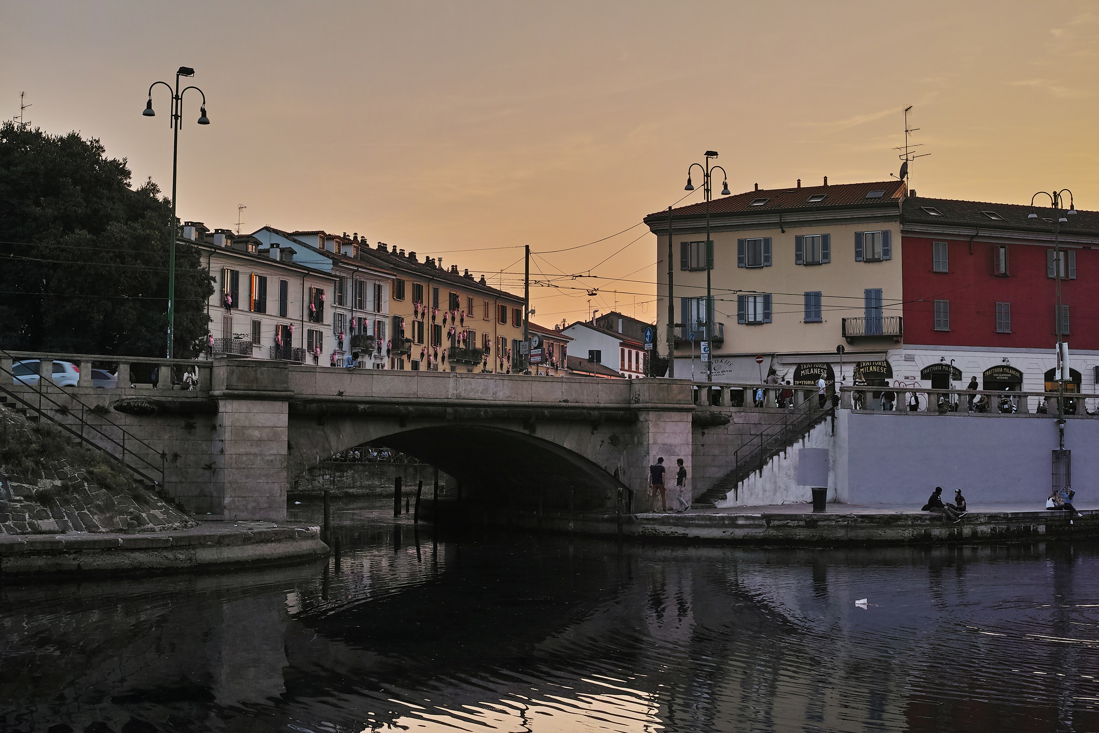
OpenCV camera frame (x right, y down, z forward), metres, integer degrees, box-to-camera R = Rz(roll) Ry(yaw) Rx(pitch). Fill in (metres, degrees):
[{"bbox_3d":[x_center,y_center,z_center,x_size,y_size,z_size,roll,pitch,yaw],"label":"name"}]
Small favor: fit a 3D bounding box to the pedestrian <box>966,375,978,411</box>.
[{"bbox_3d":[17.457,1.208,56.600,0.500,1.620,0.480,2,-4,-22],"label":"pedestrian"}]

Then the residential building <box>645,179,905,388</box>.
[{"bbox_3d":[14.166,-3.394,81.395,14.400,14.190,10.600,-1,-4,21],"label":"residential building"}]

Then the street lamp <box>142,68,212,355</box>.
[{"bbox_3d":[-11.315,-4.125,41.400,1.950,9.950,0.450,2,-5,-27],"label":"street lamp"}]

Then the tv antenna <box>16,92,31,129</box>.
[{"bbox_3d":[-35.734,-17.349,93.416,1.100,2.800,1.100,0,-4,0],"label":"tv antenna"}]

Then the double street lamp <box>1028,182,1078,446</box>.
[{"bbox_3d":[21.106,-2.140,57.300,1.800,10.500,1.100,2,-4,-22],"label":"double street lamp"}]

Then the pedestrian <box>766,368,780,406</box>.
[{"bbox_3d":[8.816,0.943,54.200,0.380,1.700,0.500,-1,-4,18],"label":"pedestrian"}]

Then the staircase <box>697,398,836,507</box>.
[{"bbox_3d":[7.475,3.082,47.898,5.500,3.720,1.500,3,-5,-33],"label":"staircase"}]

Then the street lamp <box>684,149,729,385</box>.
[{"bbox_3d":[6.176,-3.407,53.600,1.950,10.050,0.450,2,-5,-27],"label":"street lamp"}]

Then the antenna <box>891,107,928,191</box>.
[{"bbox_3d":[20.870,-12.627,79.500,2.000,4.950,1.400,-3,-5,38],"label":"antenna"}]

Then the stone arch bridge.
[{"bbox_3d":[-8.930,2.751,46.436,22.430,4.550,17.000,3,-5,-33],"label":"stone arch bridge"}]

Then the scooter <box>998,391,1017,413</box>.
[{"bbox_3d":[19.268,1.535,57.800,0.750,1.120,1.800,0,-4,9],"label":"scooter"}]

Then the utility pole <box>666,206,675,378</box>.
[{"bbox_3d":[4.609,-2.225,52.036,0.260,7.800,0.260,0,-4,0],"label":"utility pole"}]

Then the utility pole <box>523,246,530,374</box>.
[{"bbox_3d":[-1.014,-1.585,61.398,0.260,7.800,0.260,0,-4,0],"label":"utility pole"}]

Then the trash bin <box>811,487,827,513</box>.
[{"bbox_3d":[8.648,4.307,44.065,0.520,0.810,0.520,0,-4,0],"label":"trash bin"}]

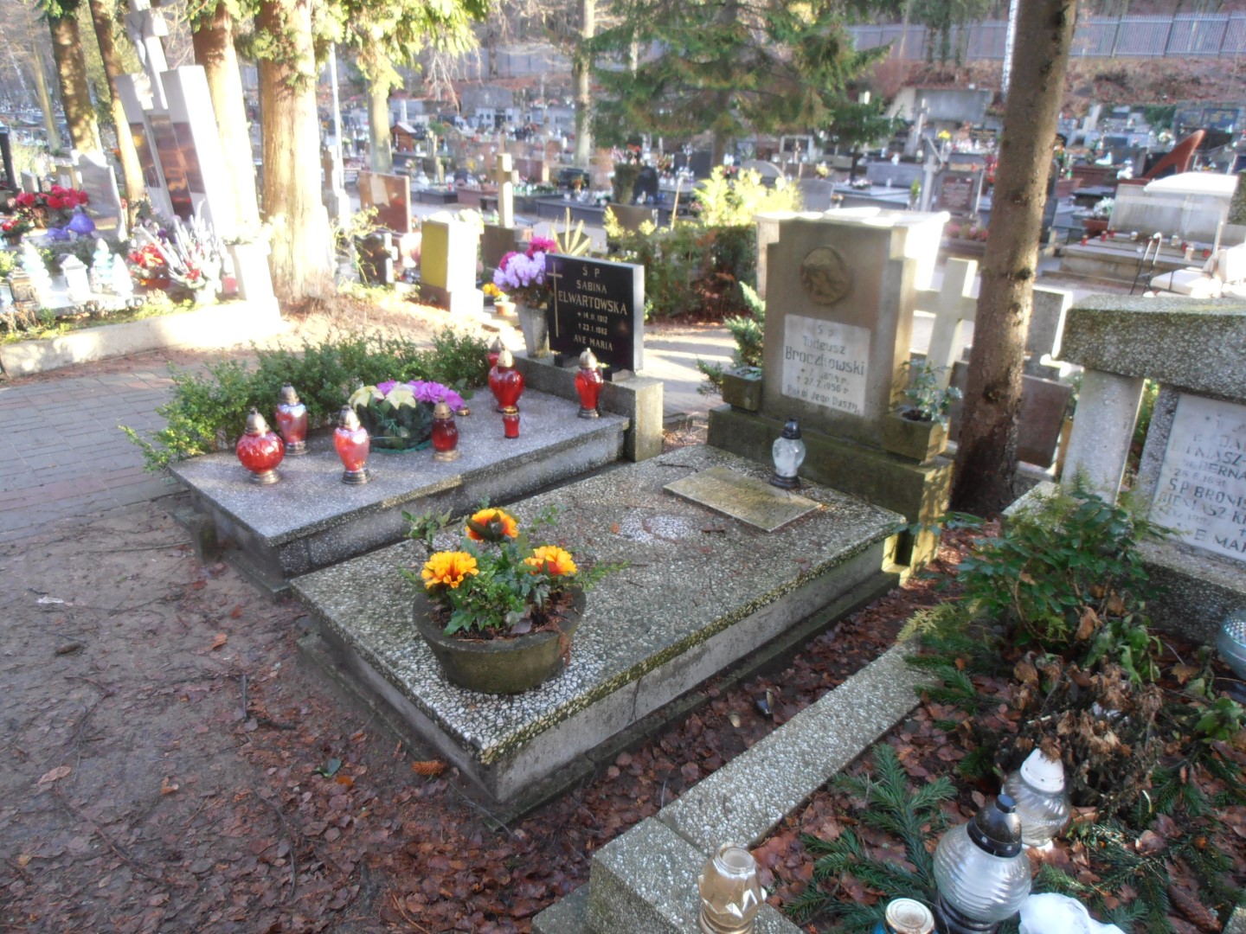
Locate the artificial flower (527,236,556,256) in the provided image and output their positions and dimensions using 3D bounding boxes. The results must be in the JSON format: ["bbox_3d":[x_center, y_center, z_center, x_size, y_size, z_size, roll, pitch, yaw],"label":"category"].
[{"bbox_3d":[-0.426,-1.156,4.531,0.144,0.125,0.163,-19,29,-40],"label":"artificial flower"}]

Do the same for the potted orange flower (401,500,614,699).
[{"bbox_3d":[-0.313,0.343,2.213,0.461,0.326,0.490,0,22,0],"label":"potted orange flower"}]

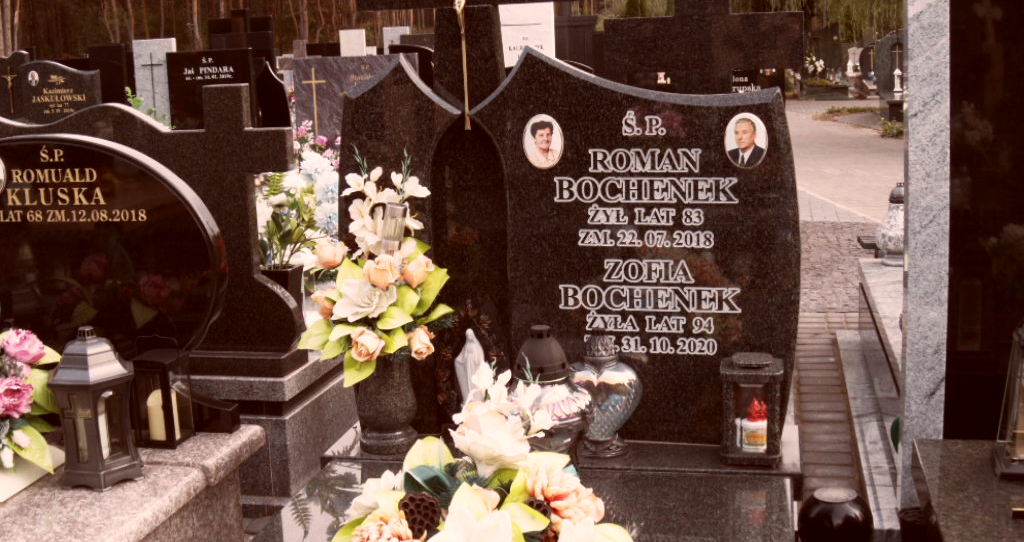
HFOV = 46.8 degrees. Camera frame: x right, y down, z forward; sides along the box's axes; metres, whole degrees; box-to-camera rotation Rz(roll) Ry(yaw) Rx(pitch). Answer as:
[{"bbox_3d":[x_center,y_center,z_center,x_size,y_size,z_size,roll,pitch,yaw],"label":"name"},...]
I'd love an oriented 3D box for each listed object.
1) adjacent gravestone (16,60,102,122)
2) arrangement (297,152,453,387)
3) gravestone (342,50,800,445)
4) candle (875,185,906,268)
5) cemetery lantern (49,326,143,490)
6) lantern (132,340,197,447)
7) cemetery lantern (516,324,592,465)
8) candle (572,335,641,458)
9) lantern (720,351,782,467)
[{"bbox_3d":[-3.448,-1.225,9.148,0.711,0.800,0.100,0,11,13],"label":"adjacent gravestone"},{"bbox_3d":[-0.302,0.003,2.581,0.335,0.487,0.270,0,11,13],"label":"arrangement"},{"bbox_3d":[0.119,-0.055,2.673,1.030,0.877,0.100,0,11,13],"label":"gravestone"},{"bbox_3d":[1.552,-0.181,4.723,0.184,0.329,0.184,0,11,13],"label":"candle"},{"bbox_3d":[-0.962,0.304,2.736,0.212,0.358,0.185,0,11,13],"label":"cemetery lantern"},{"bbox_3d":[-0.887,0.311,2.996,0.122,0.246,0.115,0,11,13],"label":"lantern"},{"bbox_3d":[0.067,0.258,2.604,0.200,0.289,0.200,0,11,13],"label":"cemetery lantern"},{"bbox_3d":[0.196,0.267,2.599,0.172,0.263,0.105,0,11,13],"label":"candle"},{"bbox_3d":[0.511,0.291,2.524,0.129,0.221,0.128,0,11,13],"label":"lantern"}]

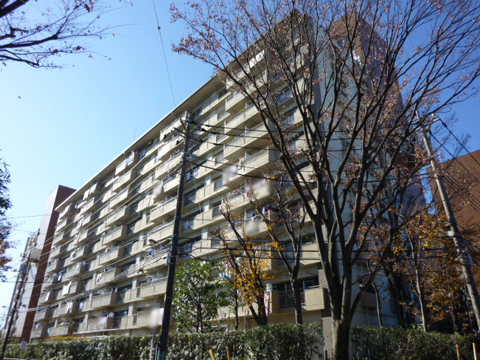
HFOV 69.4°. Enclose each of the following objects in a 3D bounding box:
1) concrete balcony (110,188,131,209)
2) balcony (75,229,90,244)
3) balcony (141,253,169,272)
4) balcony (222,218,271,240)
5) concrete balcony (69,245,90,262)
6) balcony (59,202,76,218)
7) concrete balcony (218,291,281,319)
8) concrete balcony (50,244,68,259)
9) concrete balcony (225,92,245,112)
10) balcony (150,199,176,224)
[{"bbox_3d":[-16.356,2.693,48.453,1.150,1.370,5.300,22,-34,-37],"label":"concrete balcony"},{"bbox_3d":[-24.740,9.376,55.467,1.255,1.292,5.598,22,-34,-37],"label":"balcony"},{"bbox_3d":[-7.690,8.174,34.906,1.255,1.292,5.375,22,-34,-37],"label":"balcony"},{"bbox_3d":[0.848,3.905,26.344,1.150,1.330,5.330,22,-34,-37],"label":"balcony"},{"bbox_3d":[-24.367,11.579,53.480,1.150,1.330,5.330,22,-34,-37],"label":"concrete balcony"},{"bbox_3d":[-33.477,6.283,67.634,1.150,1.370,5.130,22,-34,-37],"label":"balcony"},{"bbox_3d":[0.756,8.803,24.103,1.255,1.292,5.393,22,-34,-37],"label":"concrete balcony"},{"bbox_3d":[-32.773,13.347,62.920,1.150,1.330,5.330,22,-34,-37],"label":"concrete balcony"},{"bbox_3d":[-0.041,-7.493,33.316,1.255,1.292,2.750,22,-34,-37],"label":"concrete balcony"},{"bbox_3d":[-7.881,3.356,37.743,1.150,1.370,5.470,22,-34,-37],"label":"balcony"}]

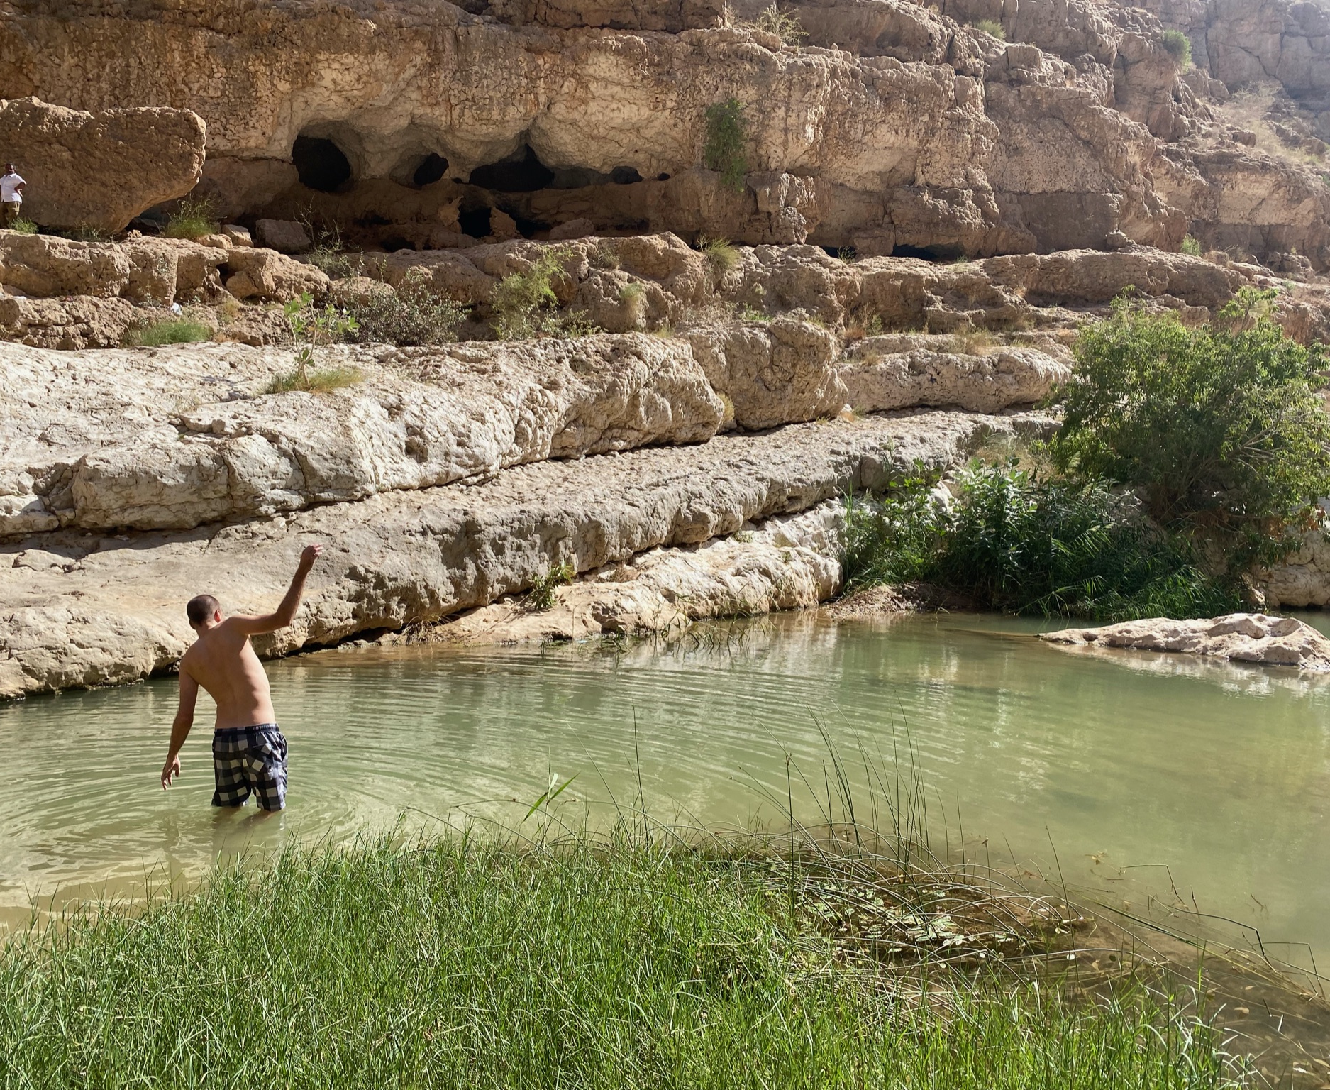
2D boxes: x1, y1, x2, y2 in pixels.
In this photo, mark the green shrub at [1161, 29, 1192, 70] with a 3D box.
[{"bbox_3d":[18.281,-17.718,39.000,1.130,1.492,1.100,0,2,0],"label":"green shrub"}]

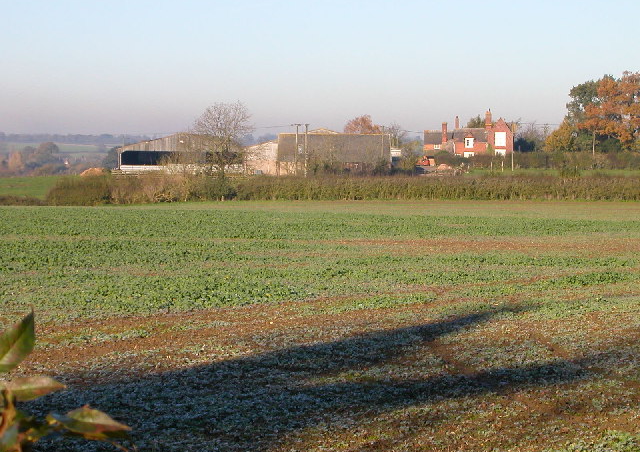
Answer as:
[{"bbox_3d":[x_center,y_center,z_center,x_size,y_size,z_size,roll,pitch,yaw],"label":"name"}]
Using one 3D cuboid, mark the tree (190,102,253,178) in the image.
[{"bbox_3d":[-8.260,-6.410,172.000,5.200,8.210,5.200,0,2,0],"label":"tree"}]

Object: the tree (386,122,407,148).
[{"bbox_3d":[12.490,-13.470,335.000,3.260,6.860,3.400,0,2,0],"label":"tree"}]

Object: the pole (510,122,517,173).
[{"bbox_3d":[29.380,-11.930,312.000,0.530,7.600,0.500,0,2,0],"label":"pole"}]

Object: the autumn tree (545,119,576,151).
[{"bbox_3d":[39.850,-13.920,340.000,5.630,7.790,5.600,0,2,0],"label":"autumn tree"}]

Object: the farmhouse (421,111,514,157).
[{"bbox_3d":[25.130,-14.960,345.000,14.500,8.910,10.000,0,3,7],"label":"farmhouse"}]

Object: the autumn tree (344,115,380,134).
[{"bbox_3d":[7.270,-14.960,355.000,6.400,8.650,6.200,0,2,0],"label":"autumn tree"}]

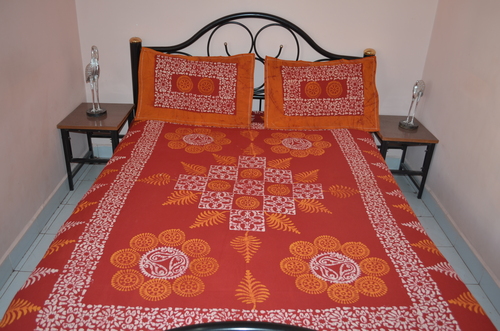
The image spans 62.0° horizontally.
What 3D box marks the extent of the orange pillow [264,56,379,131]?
[{"bbox_3d":[0.452,-0.451,2.622,0.706,0.461,0.137,0,-1,-3],"label":"orange pillow"}]

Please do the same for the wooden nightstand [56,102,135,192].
[{"bbox_3d":[-0.996,-0.131,2.813,0.360,0.441,0.446,2,26,-2],"label":"wooden nightstand"}]

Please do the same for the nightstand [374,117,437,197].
[{"bbox_3d":[0.997,-0.065,2.894,0.360,0.441,0.446,2,26,-2],"label":"nightstand"}]

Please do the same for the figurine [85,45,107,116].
[{"bbox_3d":[-0.999,-0.541,2.647,0.134,0.441,0.137,-10,29,-26],"label":"figurine"}]

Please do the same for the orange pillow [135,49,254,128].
[{"bbox_3d":[-0.335,-0.484,2.604,0.711,0.462,0.137,4,-1,1],"label":"orange pillow"}]

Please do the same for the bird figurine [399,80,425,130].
[{"bbox_3d":[1.076,-0.401,2.725,0.130,0.317,0.133,22,32,34],"label":"bird figurine"}]

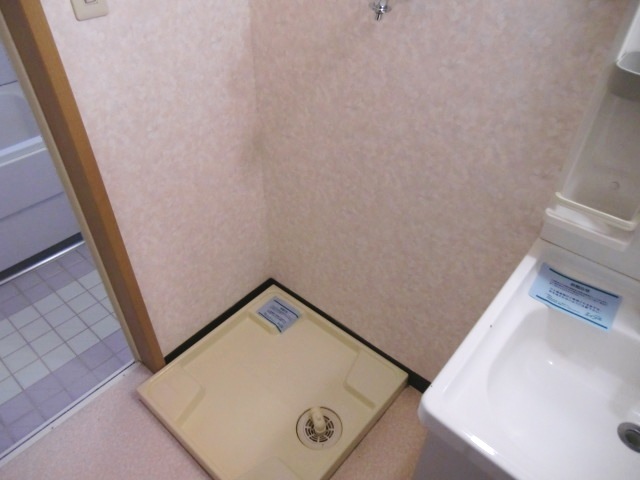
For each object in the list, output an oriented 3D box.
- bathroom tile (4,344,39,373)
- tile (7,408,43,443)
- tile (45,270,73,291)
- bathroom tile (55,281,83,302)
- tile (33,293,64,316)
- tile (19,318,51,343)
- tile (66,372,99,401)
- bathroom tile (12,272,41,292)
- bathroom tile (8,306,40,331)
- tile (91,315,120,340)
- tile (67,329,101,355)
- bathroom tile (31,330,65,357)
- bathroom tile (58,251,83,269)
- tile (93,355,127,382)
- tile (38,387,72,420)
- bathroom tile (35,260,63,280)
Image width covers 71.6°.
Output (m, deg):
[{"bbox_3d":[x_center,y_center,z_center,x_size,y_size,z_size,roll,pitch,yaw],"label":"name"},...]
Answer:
[{"bbox_3d":[-1.135,0.455,1.688,0.092,0.009,0.092,30,47,29],"label":"bathroom tile"},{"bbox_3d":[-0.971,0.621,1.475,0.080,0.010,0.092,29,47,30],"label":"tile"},{"bbox_3d":[-1.190,0.191,2.042,0.098,0.010,0.098,30,48,29],"label":"tile"},{"bbox_3d":[-1.093,0.231,1.956,0.092,0.009,0.092,30,47,29],"label":"bathroom tile"},{"bbox_3d":[-1.156,0.277,1.898,0.092,0.009,0.092,30,47,29],"label":"tile"},{"bbox_3d":[-1.140,0.365,1.784,0.094,0.010,0.092,29,47,30],"label":"tile"},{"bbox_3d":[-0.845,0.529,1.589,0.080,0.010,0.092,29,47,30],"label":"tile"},{"bbox_3d":[-1.331,0.196,2.031,0.098,0.010,0.098,30,48,29],"label":"bathroom tile"},{"bbox_3d":[-1.220,0.324,1.840,0.092,0.009,0.092,30,47,29],"label":"bathroom tile"},{"bbox_3d":[-0.871,0.358,1.813,0.092,0.009,0.092,30,47,29],"label":"tile"},{"bbox_3d":[-0.934,0.404,1.756,0.092,0.009,0.092,30,47,29],"label":"tile"},{"bbox_3d":[-1.072,0.408,1.745,0.092,0.009,0.092,30,47,29],"label":"bathroom tile"},{"bbox_3d":[-1.201,0.100,2.150,0.098,0.010,0.098,30,48,29],"label":"bathroom tile"},{"bbox_3d":[-0.799,0.498,1.692,0.098,0.010,0.098,30,48,29],"label":"tile"},{"bbox_3d":[-0.929,0.594,1.574,0.098,0.010,0.098,30,48,29],"label":"tile"},{"bbox_3d":[-1.240,0.148,2.046,0.094,0.010,0.092,29,47,30],"label":"bathroom tile"}]

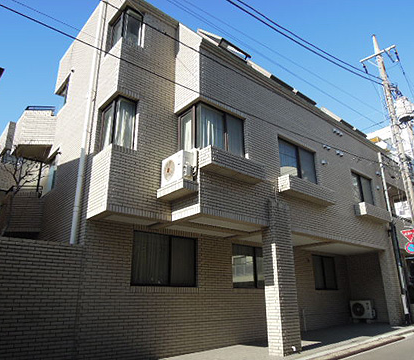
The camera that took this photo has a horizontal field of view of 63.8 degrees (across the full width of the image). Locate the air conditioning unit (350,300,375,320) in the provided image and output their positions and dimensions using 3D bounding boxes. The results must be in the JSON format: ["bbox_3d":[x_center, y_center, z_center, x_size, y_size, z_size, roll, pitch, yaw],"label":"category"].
[{"bbox_3d":[5.288,4.383,11.205,0.295,0.605,0.738,15,-25,-37],"label":"air conditioning unit"}]

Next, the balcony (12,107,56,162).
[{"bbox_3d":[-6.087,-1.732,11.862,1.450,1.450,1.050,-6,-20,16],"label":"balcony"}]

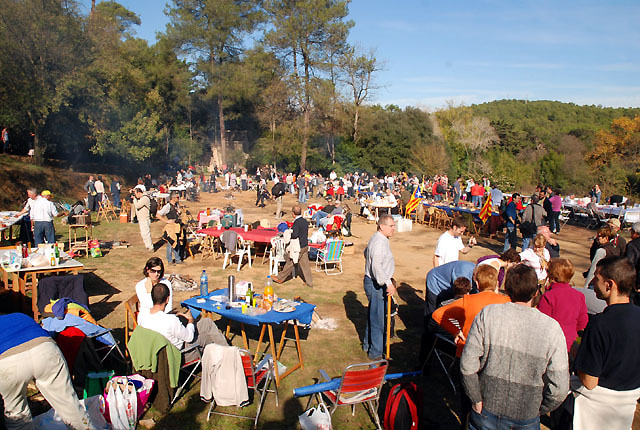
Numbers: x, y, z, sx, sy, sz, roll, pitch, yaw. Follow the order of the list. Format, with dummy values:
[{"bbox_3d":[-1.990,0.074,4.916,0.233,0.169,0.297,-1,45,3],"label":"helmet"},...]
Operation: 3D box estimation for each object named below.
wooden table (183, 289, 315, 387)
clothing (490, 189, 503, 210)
[{"bbox_3d":[-0.860,1.372,5.570,1.300,0.730,0.770,3,7,30],"label":"wooden table"},{"bbox_3d":[6.725,-0.666,18.300,0.480,0.680,0.320,2,5,20],"label":"clothing"}]

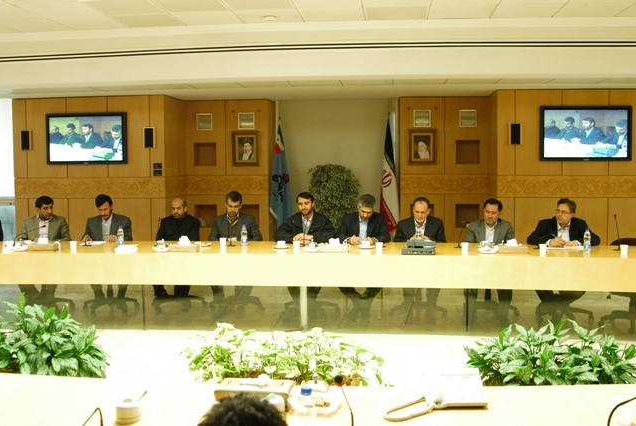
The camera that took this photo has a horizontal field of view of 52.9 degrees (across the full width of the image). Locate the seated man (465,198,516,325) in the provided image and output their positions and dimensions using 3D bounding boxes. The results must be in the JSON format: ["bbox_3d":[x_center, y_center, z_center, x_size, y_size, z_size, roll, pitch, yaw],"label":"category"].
[{"bbox_3d":[1.719,0.457,6.376,0.540,1.220,0.720,0,5,5],"label":"seated man"}]

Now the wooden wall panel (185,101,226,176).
[{"bbox_3d":[-1.763,-1.171,10.062,0.650,1.180,0.060,0,5,5],"label":"wooden wall panel"}]

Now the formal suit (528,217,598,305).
[{"bbox_3d":[2.464,0.495,6.420,0.720,0.920,0.660,1,3,15],"label":"formal suit"}]

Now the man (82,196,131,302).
[{"bbox_3d":[-2.386,0.432,7.250,0.570,1.300,0.700,0,3,-1],"label":"man"}]

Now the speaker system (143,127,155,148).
[{"bbox_3d":[-2.396,-1.072,9.205,0.172,0.294,0.150,0,3,5],"label":"speaker system"}]

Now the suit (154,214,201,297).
[{"bbox_3d":[-1.549,0.466,7.050,0.520,0.910,0.580,0,3,3],"label":"suit"}]

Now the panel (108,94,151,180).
[{"bbox_3d":[-2.696,-1.086,9.153,0.635,1.180,0.050,0,5,5],"label":"panel"}]

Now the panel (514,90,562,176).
[{"bbox_3d":[3.014,-1.087,8.745,0.619,1.154,0.030,0,3,5],"label":"panel"}]

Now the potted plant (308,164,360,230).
[{"bbox_3d":[0.248,0.091,9.600,0.780,1.640,0.760,0,3,7],"label":"potted plant"}]

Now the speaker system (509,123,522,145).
[{"bbox_3d":[2.683,-1.065,8.717,0.171,0.289,0.150,0,3,5],"label":"speaker system"}]

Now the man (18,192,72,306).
[{"bbox_3d":[-3.110,0.438,7.300,0.570,1.300,0.700,0,3,-3],"label":"man"}]

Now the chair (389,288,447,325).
[{"bbox_3d":[1.022,0.627,6.524,0.630,0.860,0.630,0,5,5],"label":"chair"}]

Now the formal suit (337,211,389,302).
[{"bbox_3d":[0.473,0.469,6.800,0.560,0.970,0.620,0,3,8],"label":"formal suit"}]

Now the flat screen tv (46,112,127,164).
[{"bbox_3d":[-3.348,-1.075,9.321,1.211,0.735,0.100,0,3,5],"label":"flat screen tv"}]

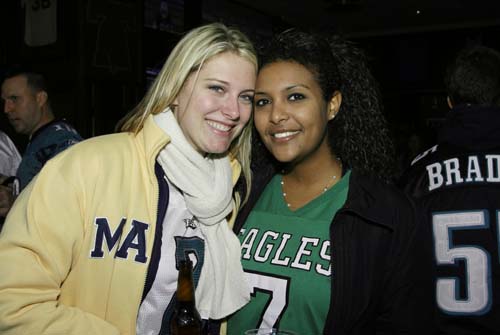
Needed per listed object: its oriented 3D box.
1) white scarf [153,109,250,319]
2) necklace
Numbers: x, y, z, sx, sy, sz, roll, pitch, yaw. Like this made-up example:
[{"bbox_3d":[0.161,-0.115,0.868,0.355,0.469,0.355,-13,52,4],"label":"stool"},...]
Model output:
[{"bbox_3d":[-0.092,0.087,1.110,0.170,0.380,0.180,-6,3,-20],"label":"white scarf"},{"bbox_3d":[0.121,0.028,1.140,0.125,0.105,0.115,7,4,21],"label":"necklace"}]

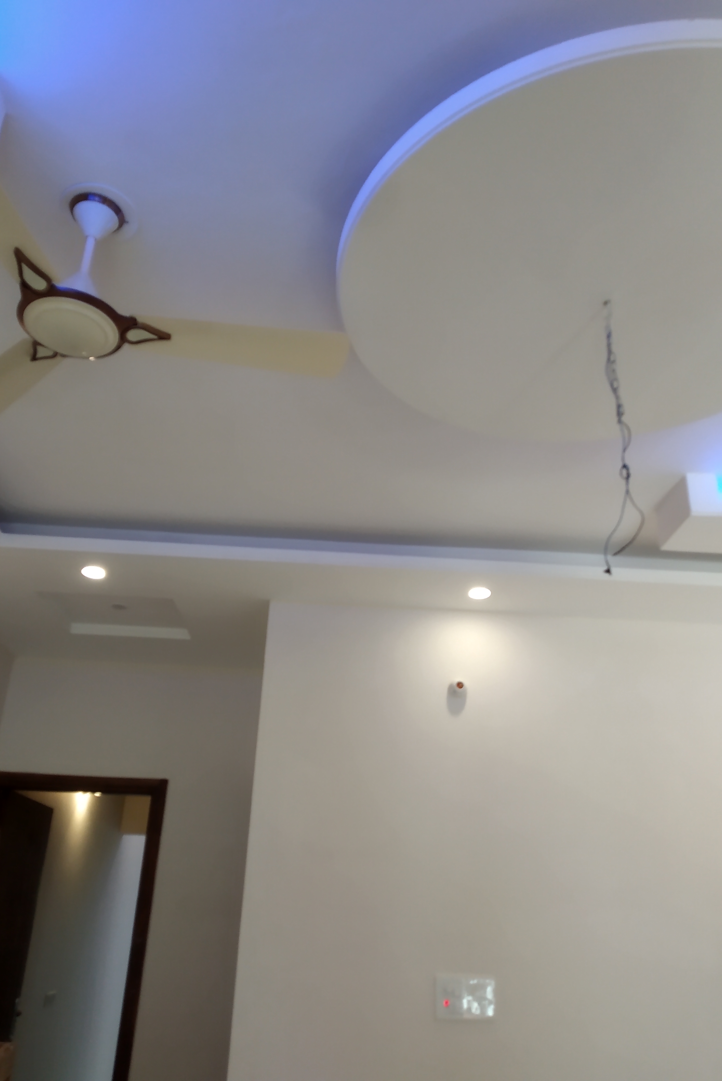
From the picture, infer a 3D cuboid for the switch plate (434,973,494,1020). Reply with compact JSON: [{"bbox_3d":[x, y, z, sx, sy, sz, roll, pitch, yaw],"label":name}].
[{"bbox_3d":[0.406,1.759,3.127,0.222,0.147,0.020,3,-25,-2],"label":"switch plate"}]

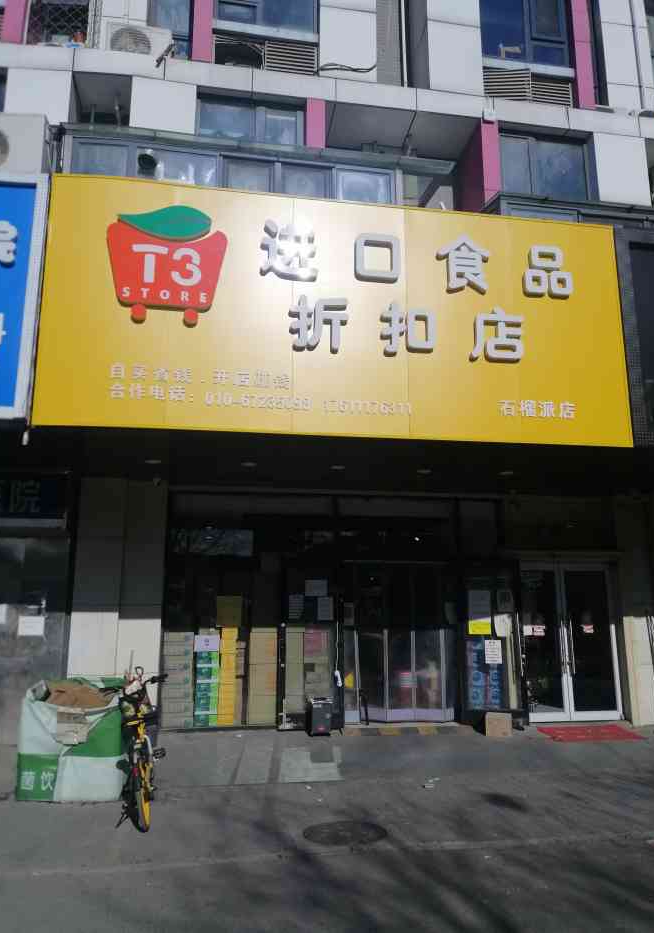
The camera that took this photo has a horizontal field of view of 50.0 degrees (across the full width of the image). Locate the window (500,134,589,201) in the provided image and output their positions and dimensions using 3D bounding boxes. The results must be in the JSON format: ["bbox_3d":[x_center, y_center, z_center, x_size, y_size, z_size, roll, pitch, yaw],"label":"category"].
[{"bbox_3d":[3.241,-4.444,10.505,1.384,1.081,0.080,2,-12,-9],"label":"window"}]

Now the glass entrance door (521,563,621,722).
[{"bbox_3d":[3.675,2.654,10.686,1.527,2.327,0.100,2,-12,-8],"label":"glass entrance door"}]

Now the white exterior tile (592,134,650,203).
[{"bbox_3d":[4.264,-4.275,10.143,0.794,1.109,0.080,2,-12,-9],"label":"white exterior tile"}]

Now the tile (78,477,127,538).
[{"bbox_3d":[-3.066,0.580,9.633,0.606,0.829,0.080,2,-12,-8],"label":"tile"}]

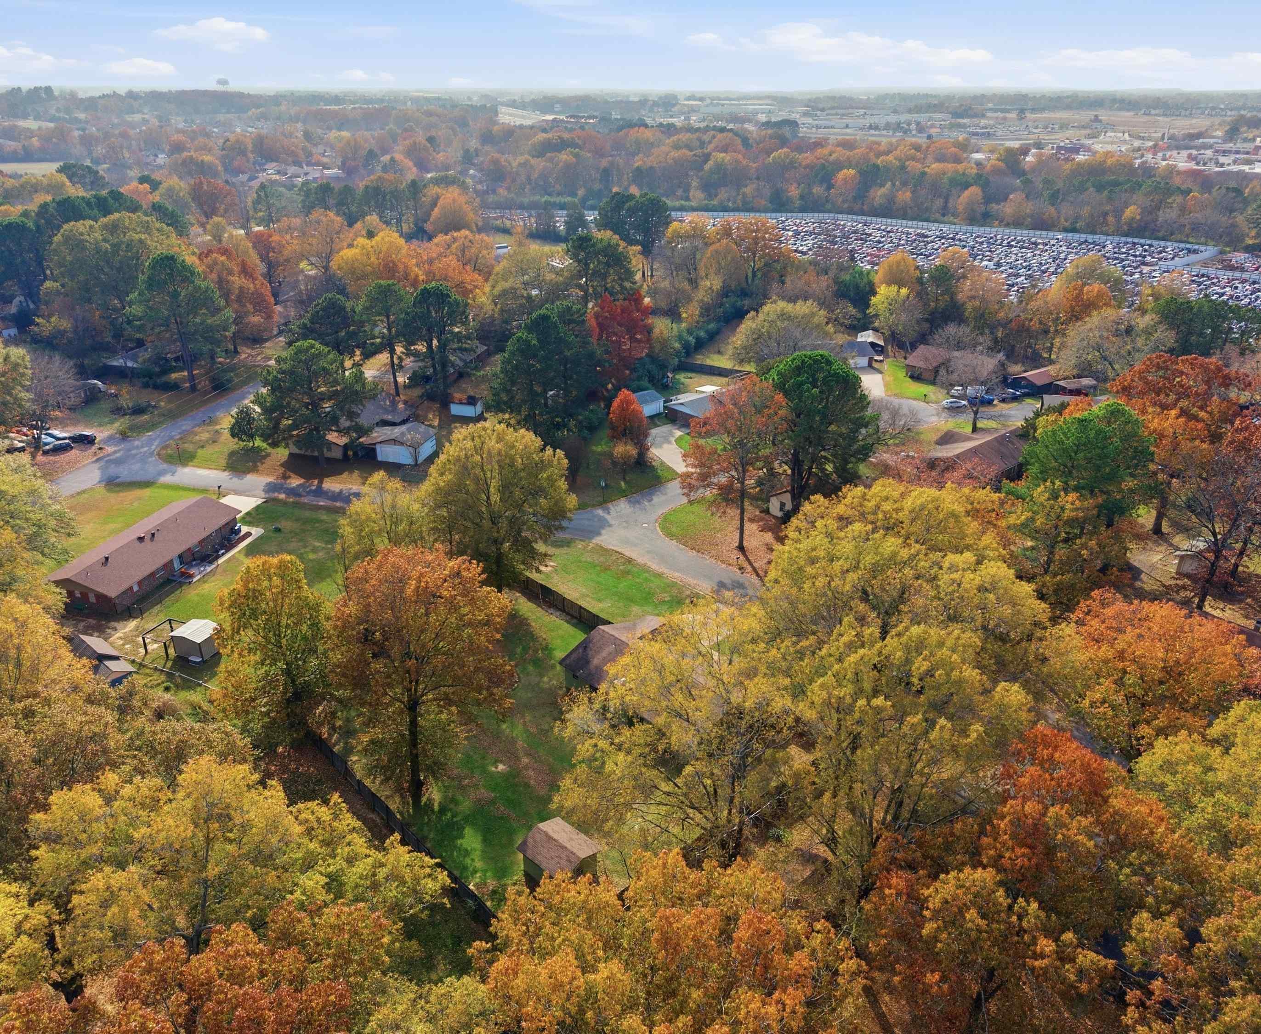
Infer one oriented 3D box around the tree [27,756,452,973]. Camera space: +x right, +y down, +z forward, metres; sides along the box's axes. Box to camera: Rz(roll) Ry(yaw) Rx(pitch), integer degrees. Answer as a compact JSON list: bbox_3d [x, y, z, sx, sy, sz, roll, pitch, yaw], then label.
[{"bbox_3d":[-25.000,23.320,59.520,24.350,20.610,21.910,0,24,0],"label":"tree"}]

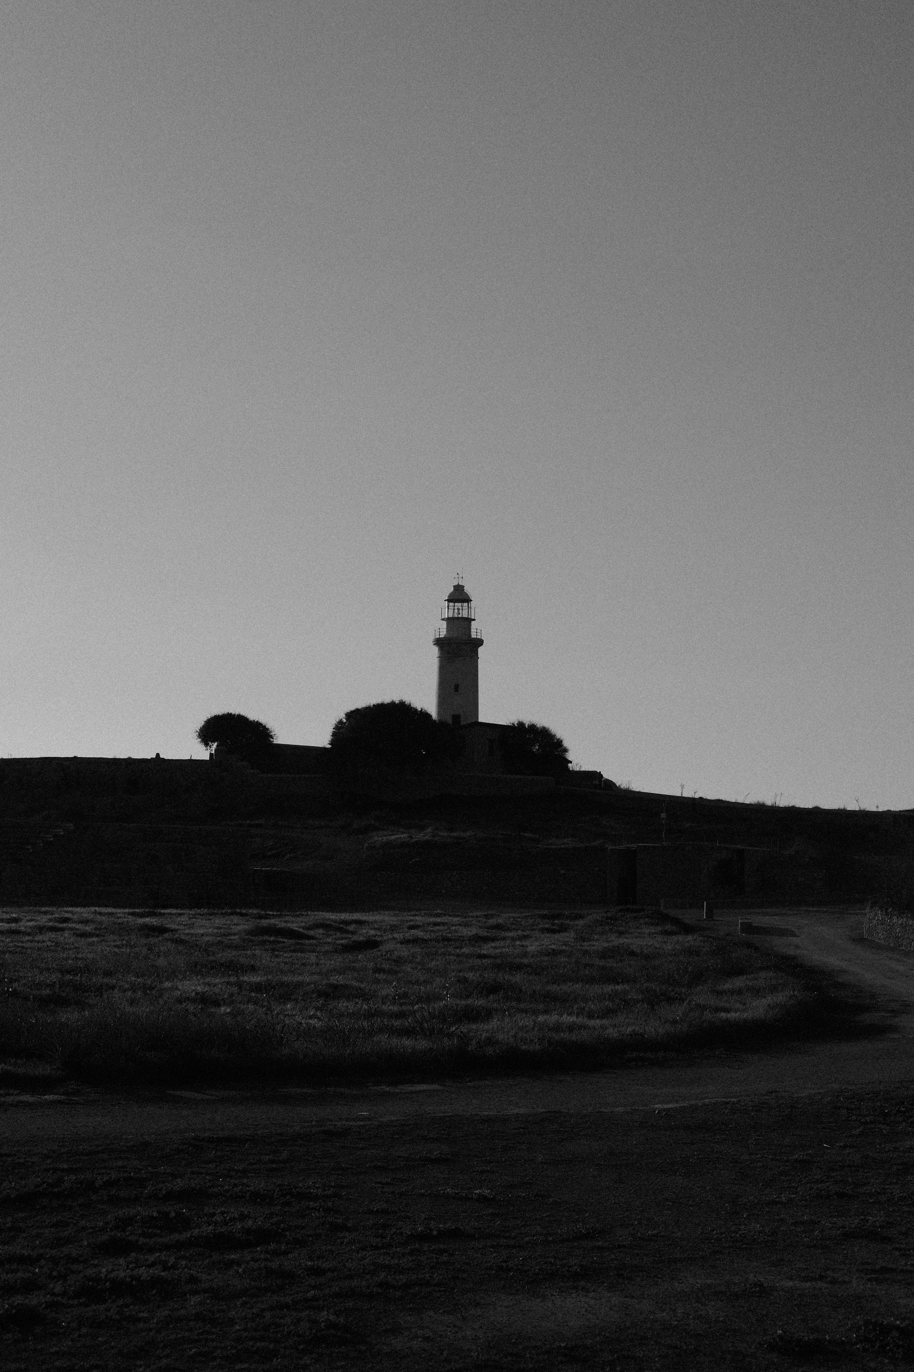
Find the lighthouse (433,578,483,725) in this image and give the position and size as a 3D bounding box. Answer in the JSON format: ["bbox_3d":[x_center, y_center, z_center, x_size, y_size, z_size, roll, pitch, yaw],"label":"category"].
[{"bbox_3d":[0.171,-1.369,215.000,5.250,20.420,5.250,0,-5,0],"label":"lighthouse"}]

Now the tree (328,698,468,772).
[{"bbox_3d":[-6.143,5.171,203.000,13.580,7.650,11.000,0,-5,0],"label":"tree"}]

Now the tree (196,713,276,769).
[{"bbox_3d":[-22.365,5.576,204.000,8.120,5.630,7.000,0,-5,0],"label":"tree"}]

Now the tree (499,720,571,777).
[{"bbox_3d":[7.906,6.333,204.000,7.150,5.630,6.500,0,-5,0],"label":"tree"}]

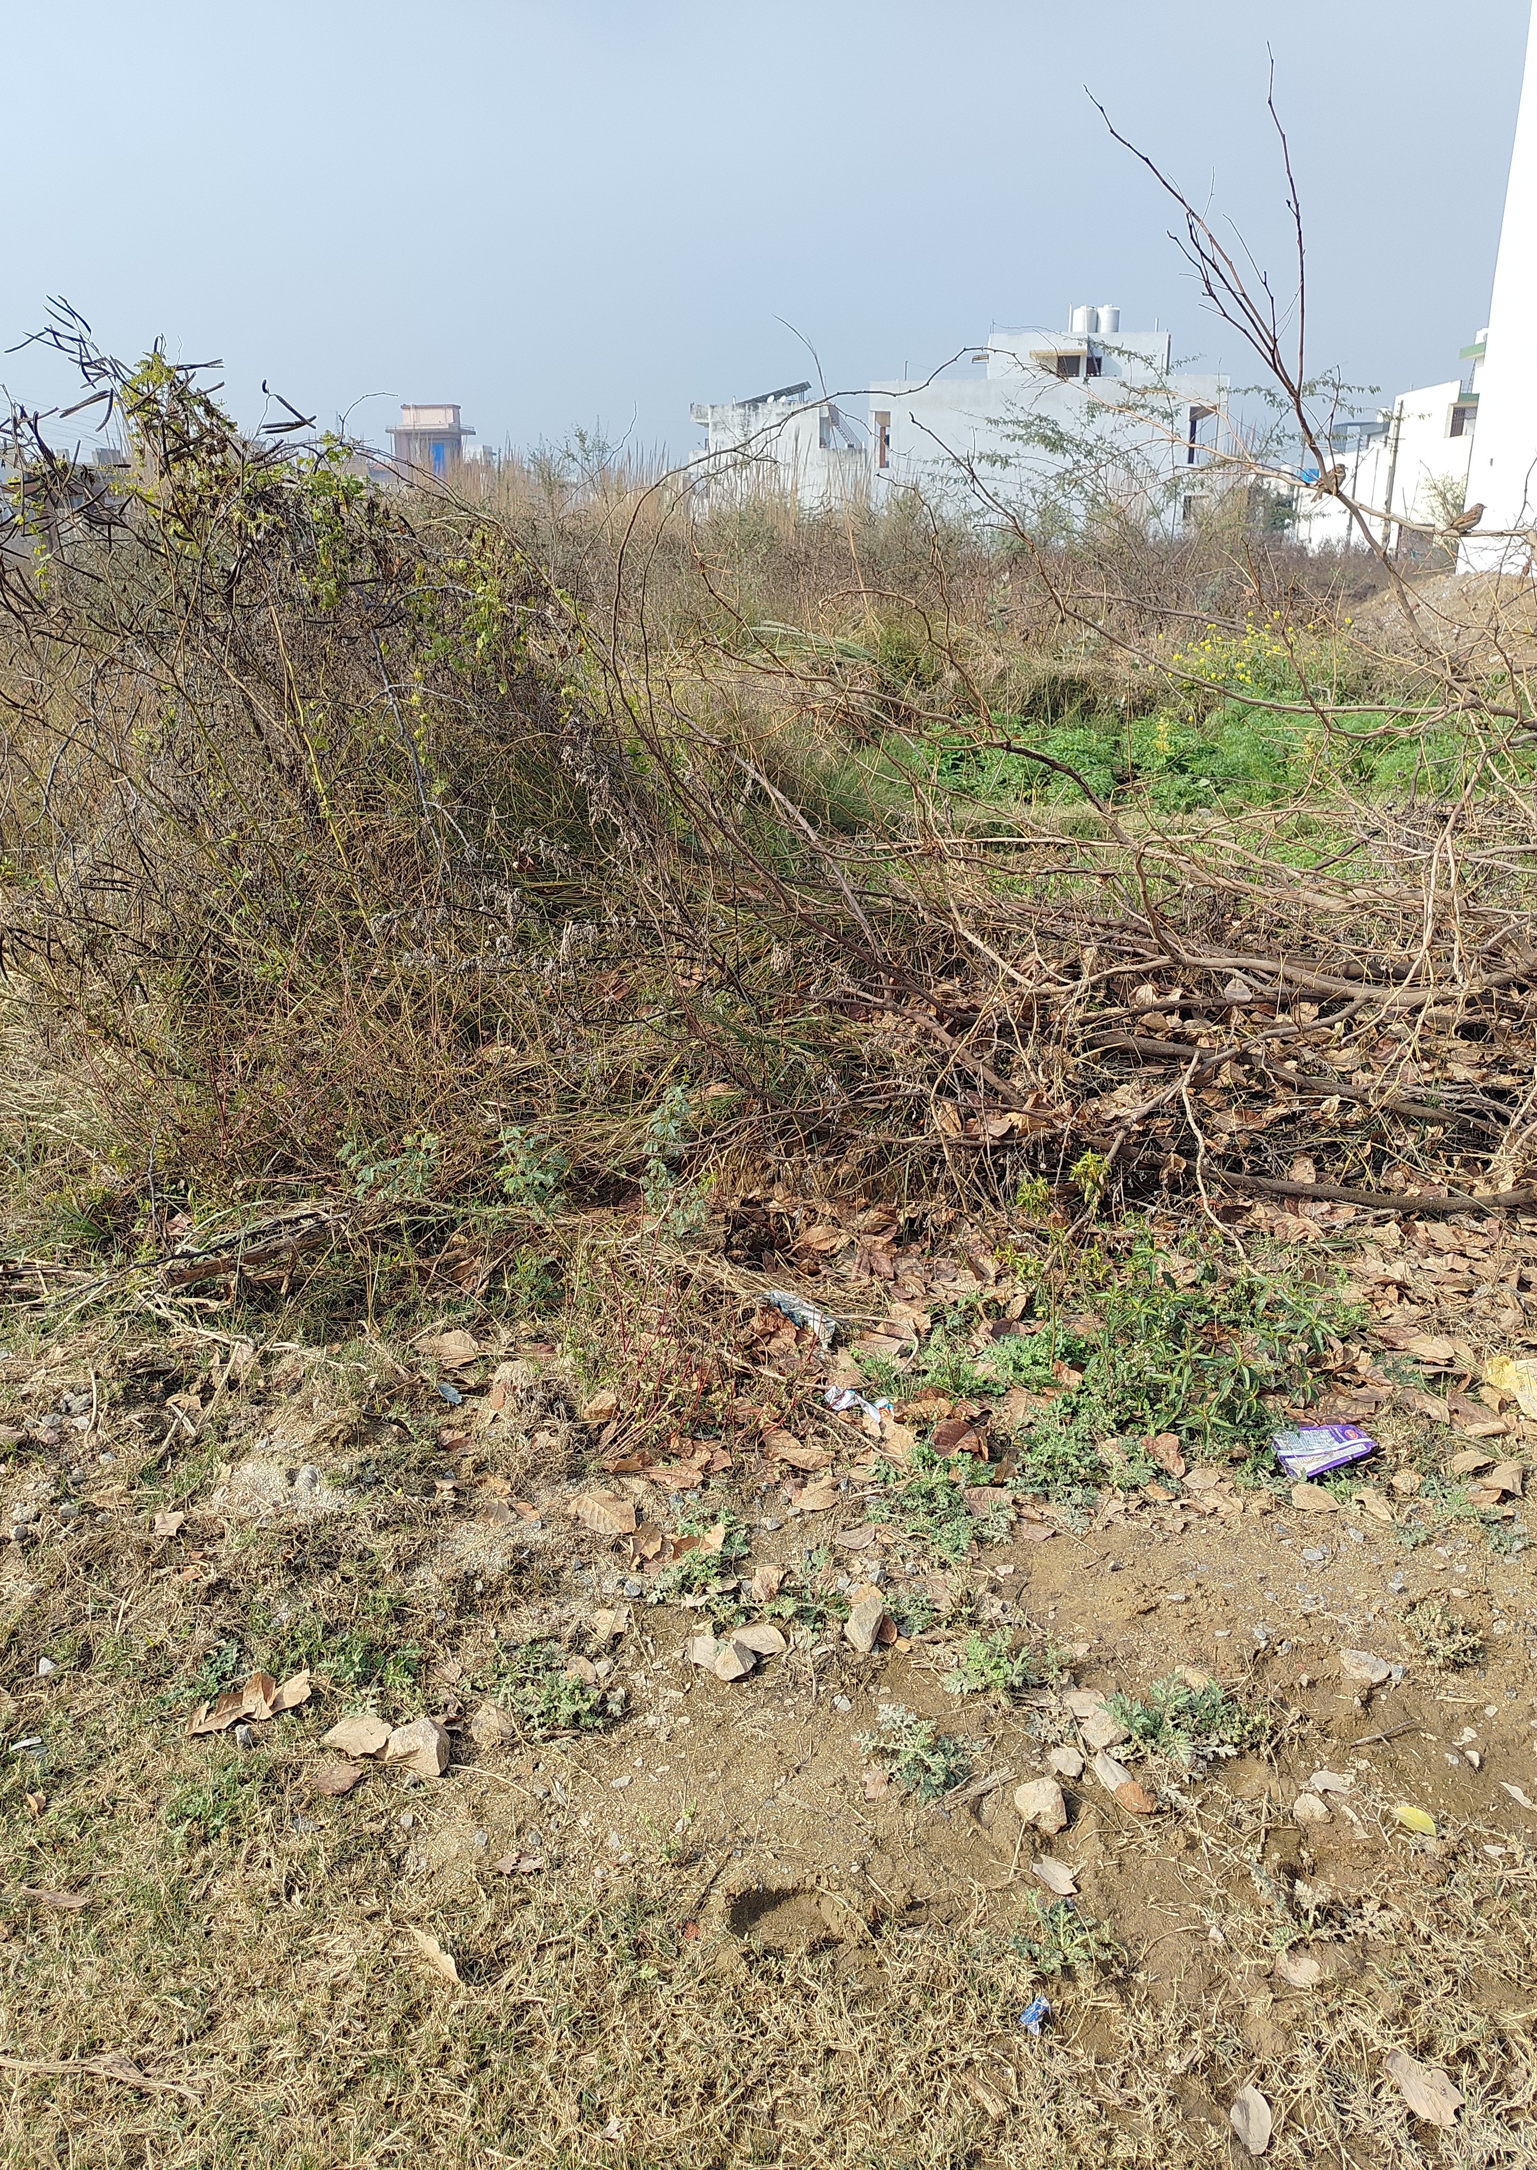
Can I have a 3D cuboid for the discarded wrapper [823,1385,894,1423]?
[{"bbox_3d":[0.167,0.598,2.826,0.143,0.035,0.076,8,19,23],"label":"discarded wrapper"}]

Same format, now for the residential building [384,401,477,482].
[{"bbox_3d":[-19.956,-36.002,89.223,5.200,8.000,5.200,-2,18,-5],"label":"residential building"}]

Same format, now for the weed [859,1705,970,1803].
[{"bbox_3d":[0.186,0.847,1.911,0.145,0.065,0.145,-1,21,0],"label":"weed"}]

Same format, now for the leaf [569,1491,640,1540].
[{"bbox_3d":[-0.273,0.709,2.483,0.093,0.030,0.116,-6,19,-19],"label":"leaf"}]

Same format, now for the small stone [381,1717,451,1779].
[{"bbox_3d":[-0.456,0.858,1.949,0.085,0.052,0.075,0,18,0],"label":"small stone"}]

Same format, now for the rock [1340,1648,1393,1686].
[{"bbox_3d":[0.848,0.825,2.135,0.075,0.030,0.057,8,19,23],"label":"rock"}]

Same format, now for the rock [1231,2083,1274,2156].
[{"bbox_3d":[0.483,1.030,1.500,0.035,0.025,0.069,7,19,20],"label":"rock"}]

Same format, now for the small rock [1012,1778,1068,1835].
[{"bbox_3d":[0.338,0.898,1.874,0.068,0.046,0.061,0,18,0],"label":"small rock"}]

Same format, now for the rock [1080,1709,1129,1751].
[{"bbox_3d":[0.449,0.862,2.011,0.064,0.032,0.055,0,18,0],"label":"rock"}]

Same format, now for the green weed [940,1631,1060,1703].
[{"bbox_3d":[0.321,0.802,2.082,0.150,0.075,0.103,0,18,0],"label":"green weed"}]

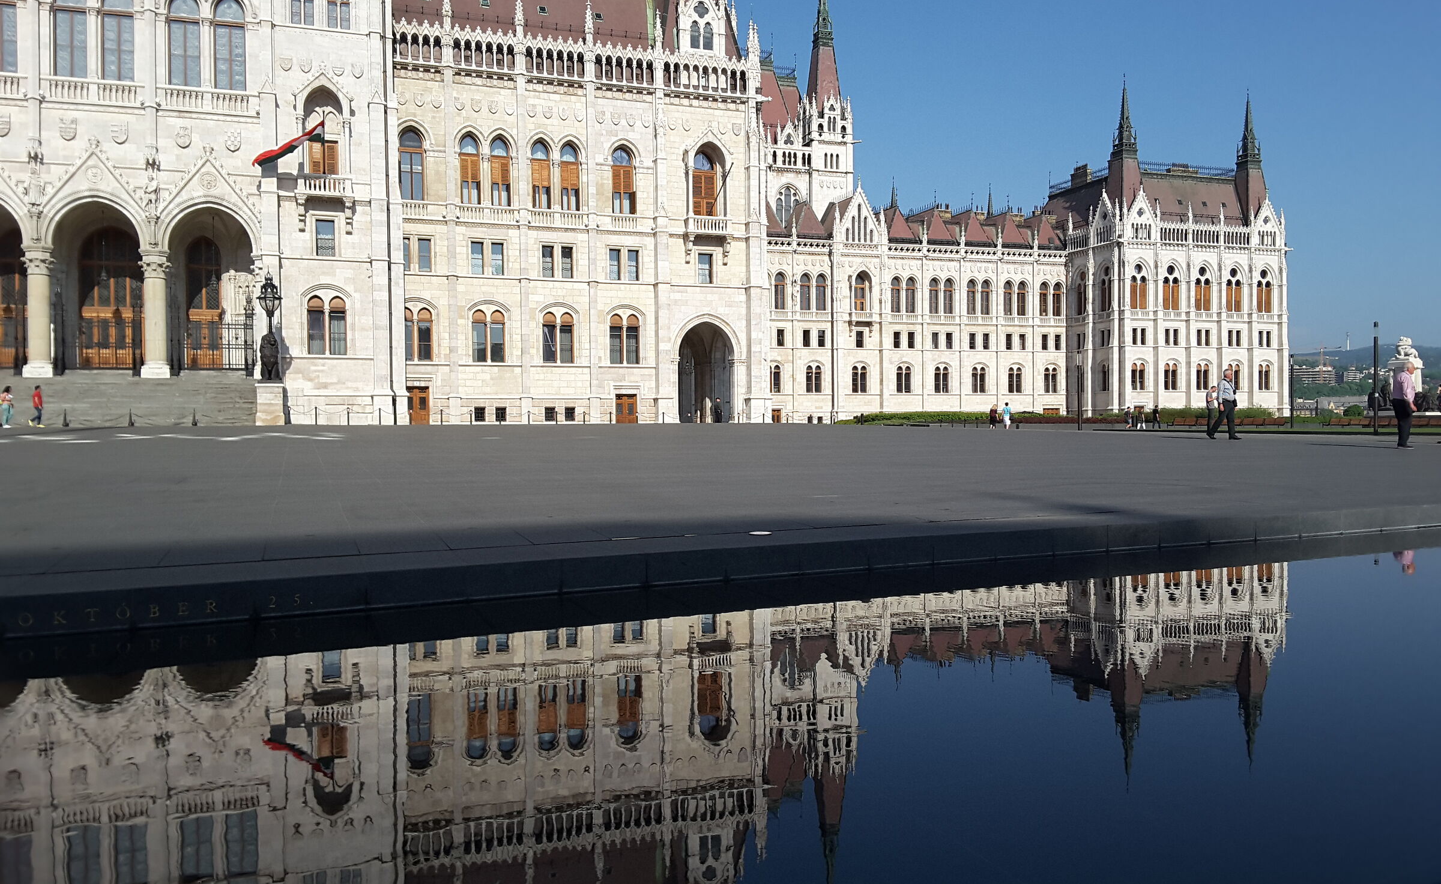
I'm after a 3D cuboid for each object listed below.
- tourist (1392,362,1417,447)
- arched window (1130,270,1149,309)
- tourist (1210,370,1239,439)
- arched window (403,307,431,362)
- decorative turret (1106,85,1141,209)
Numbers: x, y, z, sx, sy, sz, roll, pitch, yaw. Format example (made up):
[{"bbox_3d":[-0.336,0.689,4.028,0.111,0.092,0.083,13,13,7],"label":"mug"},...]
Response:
[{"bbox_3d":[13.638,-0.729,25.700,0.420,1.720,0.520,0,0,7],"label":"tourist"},{"bbox_3d":[49.157,-18.016,151.515,2.700,4.900,0.450,-1,0,-22],"label":"arched window"},{"bbox_3d":[12.345,-0.921,31.600,0.720,1.730,0.560,0,0,13],"label":"tourist"},{"bbox_3d":[-18.280,-6.466,77.608,1.900,3.250,0.350,-1,0,-22],"label":"arched window"},{"bbox_3d":[48.198,-35.568,153.855,3.000,15.000,3.000,-1,0,-22],"label":"decorative turret"}]

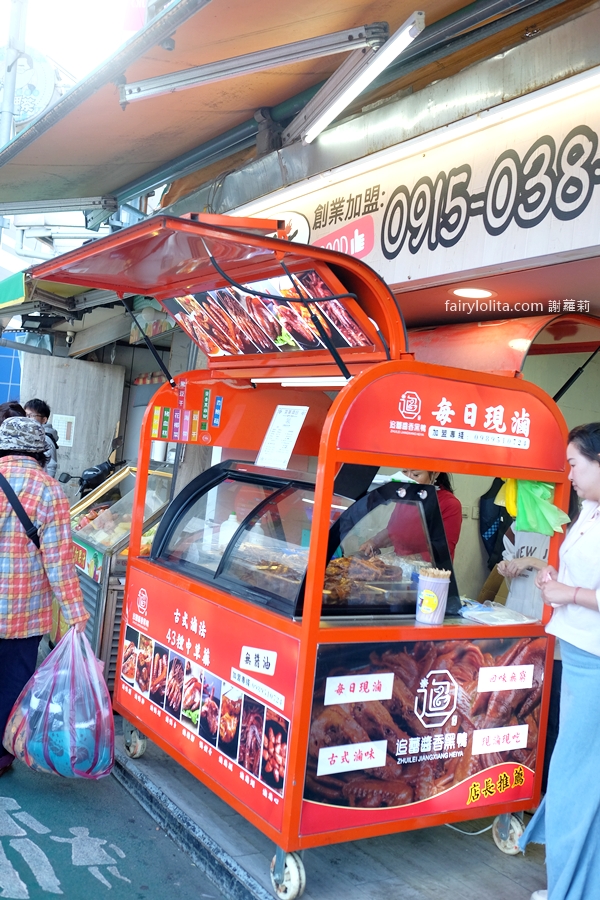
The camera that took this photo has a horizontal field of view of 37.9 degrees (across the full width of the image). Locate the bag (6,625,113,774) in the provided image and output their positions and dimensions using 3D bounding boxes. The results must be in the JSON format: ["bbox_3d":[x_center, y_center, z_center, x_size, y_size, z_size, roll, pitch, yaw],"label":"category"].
[{"bbox_3d":[-0.969,1.026,3.570,0.445,0.585,0.370,6,-1,-15],"label":"bag"}]

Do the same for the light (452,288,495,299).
[{"bbox_3d":[0.674,-0.614,3.401,0.160,0.025,0.160,6,-1,-32],"label":"light"}]

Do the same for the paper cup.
[{"bbox_3d":[0.456,0.514,3.026,0.112,0.165,0.112,6,-1,0],"label":"paper cup"}]

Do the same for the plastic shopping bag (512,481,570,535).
[{"bbox_3d":[0.884,0.211,3.190,0.180,0.195,0.110,6,-1,-32],"label":"plastic shopping bag"}]

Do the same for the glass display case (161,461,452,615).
[{"bbox_3d":[-0.019,0.319,3.588,0.729,0.477,1.294,6,-1,-32],"label":"glass display case"}]

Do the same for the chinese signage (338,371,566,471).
[{"bbox_3d":[0.561,-0.097,2.993,1.026,0.281,0.020,6,-1,-32],"label":"chinese signage"}]

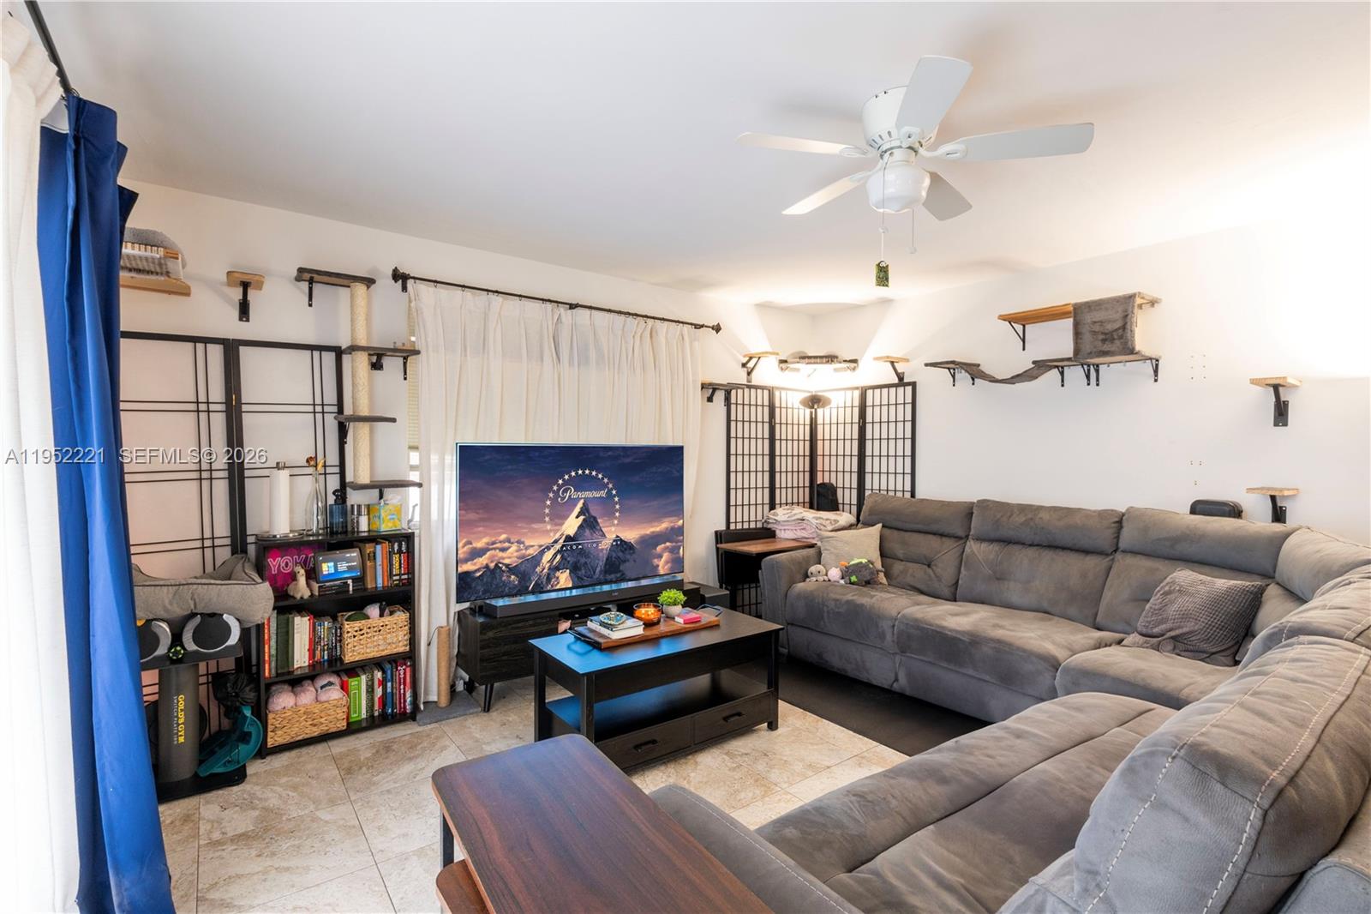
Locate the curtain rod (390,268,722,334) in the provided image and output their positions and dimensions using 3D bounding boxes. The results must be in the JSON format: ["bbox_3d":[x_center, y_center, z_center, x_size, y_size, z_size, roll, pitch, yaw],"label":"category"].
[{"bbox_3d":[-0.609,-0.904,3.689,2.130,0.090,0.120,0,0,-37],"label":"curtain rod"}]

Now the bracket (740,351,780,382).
[{"bbox_3d":[0.563,-0.675,4.575,0.130,0.210,0.240,0,1,-36],"label":"bracket"}]

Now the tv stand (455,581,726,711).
[{"bbox_3d":[-0.574,1.053,3.590,1.390,0.474,0.380,0,1,-36],"label":"tv stand"}]

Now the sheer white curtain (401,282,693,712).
[{"bbox_3d":[-0.649,0.192,3.736,1.880,2.190,0.140,0,1,-36],"label":"sheer white curtain"}]

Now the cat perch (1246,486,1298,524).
[{"bbox_3d":[2.686,0.251,2.785,0.260,0.205,0.134,0,1,-38],"label":"cat perch"}]

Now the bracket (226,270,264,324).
[{"bbox_3d":[-1.923,-0.696,2.664,0.125,0.178,0.220,0,0,-37],"label":"bracket"}]

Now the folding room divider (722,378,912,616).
[{"bbox_3d":[0.953,0.386,4.489,1.270,1.785,0.690,0,0,8],"label":"folding room divider"}]

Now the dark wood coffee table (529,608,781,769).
[{"bbox_3d":[-0.105,1.057,2.790,1.055,0.497,0.500,0,1,-36],"label":"dark wood coffee table"}]

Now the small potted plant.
[{"bbox_3d":[-0.064,0.709,2.977,0.138,0.138,0.138,0,1,0],"label":"small potted plant"}]

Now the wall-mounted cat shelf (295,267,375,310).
[{"bbox_3d":[-1.693,-0.804,2.952,0.320,0.150,0.210,0,1,-36],"label":"wall-mounted cat shelf"}]

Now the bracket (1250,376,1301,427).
[{"bbox_3d":[2.655,-0.244,2.739,0.240,0.212,0.117,0,0,-37],"label":"bracket"}]

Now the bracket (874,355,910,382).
[{"bbox_3d":[1.463,-0.599,4.308,0.245,0.210,0.115,0,0,-37],"label":"bracket"}]

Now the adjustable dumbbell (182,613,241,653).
[{"bbox_3d":[-1.966,0.678,2.528,0.180,0.170,0.380,0,0,-38],"label":"adjustable dumbbell"}]

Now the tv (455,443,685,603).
[{"bbox_3d":[-0.605,0.342,3.578,1.453,0.828,0.070,0,0,-37],"label":"tv"}]

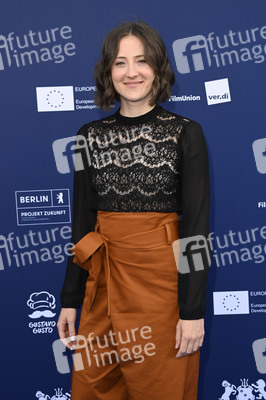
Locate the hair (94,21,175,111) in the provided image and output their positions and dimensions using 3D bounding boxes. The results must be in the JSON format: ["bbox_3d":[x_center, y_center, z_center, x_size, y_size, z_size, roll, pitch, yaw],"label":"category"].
[{"bbox_3d":[0.004,-0.413,1.980,0.243,0.266,0.225,-4,6,2],"label":"hair"}]

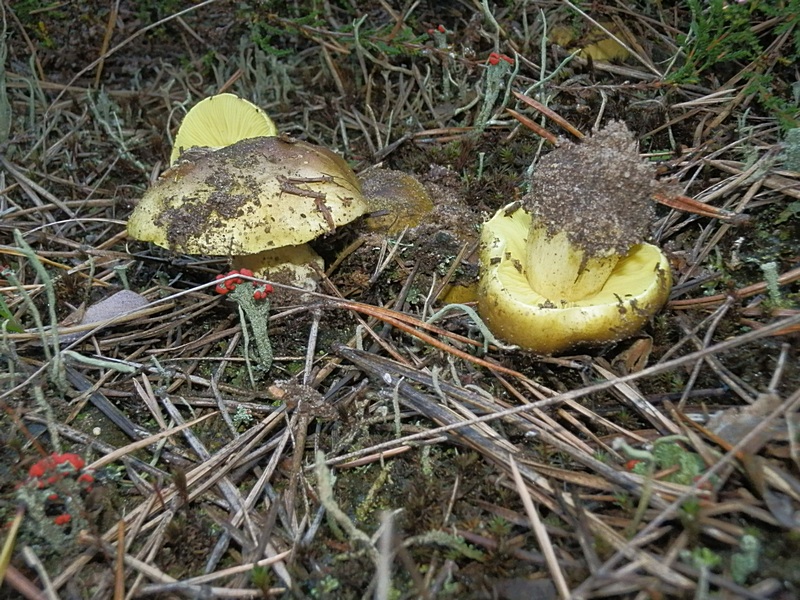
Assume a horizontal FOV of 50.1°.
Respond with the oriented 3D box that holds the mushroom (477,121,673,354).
[{"bbox_3d":[0.055,-0.019,0.257,0.060,0.065,0.060,12,30,0],"label":"mushroom"}]

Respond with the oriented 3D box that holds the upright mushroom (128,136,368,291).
[{"bbox_3d":[-0.049,-0.029,0.279,0.078,0.049,0.078,-3,19,0],"label":"upright mushroom"}]

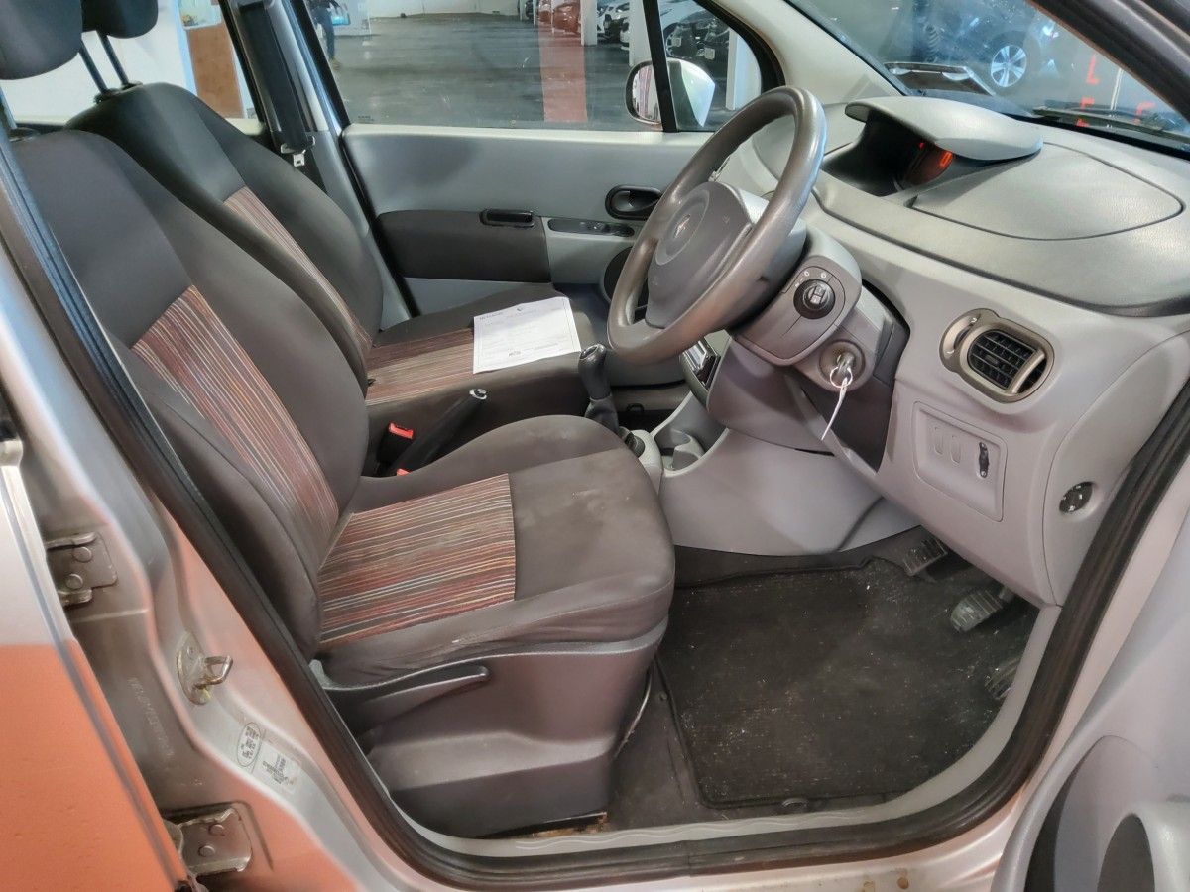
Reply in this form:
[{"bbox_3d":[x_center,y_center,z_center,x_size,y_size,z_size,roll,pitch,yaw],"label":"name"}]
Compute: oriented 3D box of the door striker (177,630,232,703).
[{"bbox_3d":[-0.334,0.191,0.763,0.030,0.068,0.037,2,28,7],"label":"door striker"}]

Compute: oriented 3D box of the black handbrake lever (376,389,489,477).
[{"bbox_3d":[-0.284,-0.007,1.543,0.260,0.050,0.042,-43,26,16],"label":"black handbrake lever"}]

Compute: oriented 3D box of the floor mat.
[{"bbox_3d":[0.435,0.332,1.391,0.640,0.025,0.490,-3,28,-4],"label":"floor mat"}]

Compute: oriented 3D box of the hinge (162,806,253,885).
[{"bbox_3d":[-0.348,0.360,0.806,0.070,0.056,0.028,-10,29,-16],"label":"hinge"}]

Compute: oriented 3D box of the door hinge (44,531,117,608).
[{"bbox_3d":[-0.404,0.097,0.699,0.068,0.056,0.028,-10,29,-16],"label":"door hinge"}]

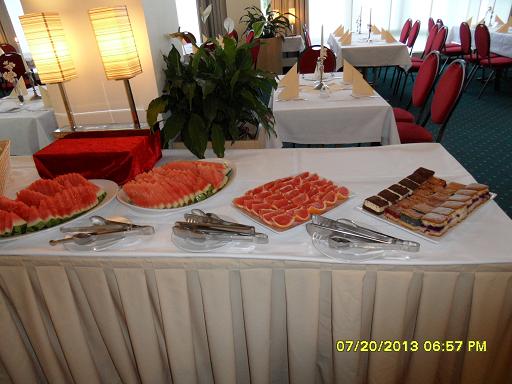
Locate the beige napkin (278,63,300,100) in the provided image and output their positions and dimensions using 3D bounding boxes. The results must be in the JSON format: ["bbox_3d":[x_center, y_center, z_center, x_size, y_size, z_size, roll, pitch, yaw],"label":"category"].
[{"bbox_3d":[0.237,-0.765,2.502,0.160,0.220,0.150,-1,30,5],"label":"beige napkin"}]

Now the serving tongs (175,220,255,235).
[{"bbox_3d":[-0.137,0.119,1.159,0.276,0.040,0.050,3,30,11],"label":"serving tongs"}]

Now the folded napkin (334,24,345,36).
[{"bbox_3d":[1.271,-2.428,5.354,0.160,0.170,0.140,-1,30,5],"label":"folded napkin"}]

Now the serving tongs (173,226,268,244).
[{"bbox_3d":[-0.107,0.130,1.057,0.300,0.035,0.060,3,30,13],"label":"serving tongs"}]

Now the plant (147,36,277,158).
[{"bbox_3d":[-0.205,-0.545,1.847,0.620,0.520,0.600,-1,29,7],"label":"plant"}]

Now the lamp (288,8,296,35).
[{"bbox_3d":[0.685,-3.172,6.613,0.130,0.460,0.130,-1,29,7],"label":"lamp"}]

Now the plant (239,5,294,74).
[{"bbox_3d":[0.190,-2.312,5.766,0.860,1.280,0.800,-1,29,7],"label":"plant"}]

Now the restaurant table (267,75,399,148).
[{"bbox_3d":[0.597,-0.527,3.122,0.840,0.750,1.200,-1,29,7],"label":"restaurant table"}]

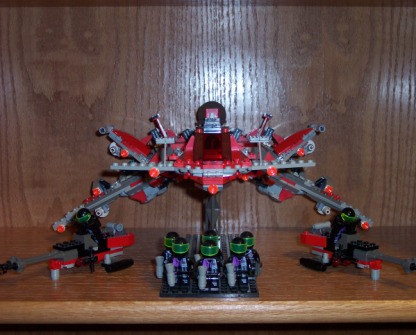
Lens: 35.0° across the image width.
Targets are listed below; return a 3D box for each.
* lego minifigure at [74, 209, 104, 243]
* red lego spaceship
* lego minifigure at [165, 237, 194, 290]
[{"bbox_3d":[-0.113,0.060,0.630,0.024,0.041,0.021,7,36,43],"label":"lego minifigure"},{"bbox_3d":[0.004,0.005,0.629,0.323,0.129,0.216,0,7,0],"label":"red lego spaceship"},{"bbox_3d":[-0.024,0.079,0.551,0.024,0.043,0.019,0,7,0],"label":"lego minifigure"}]

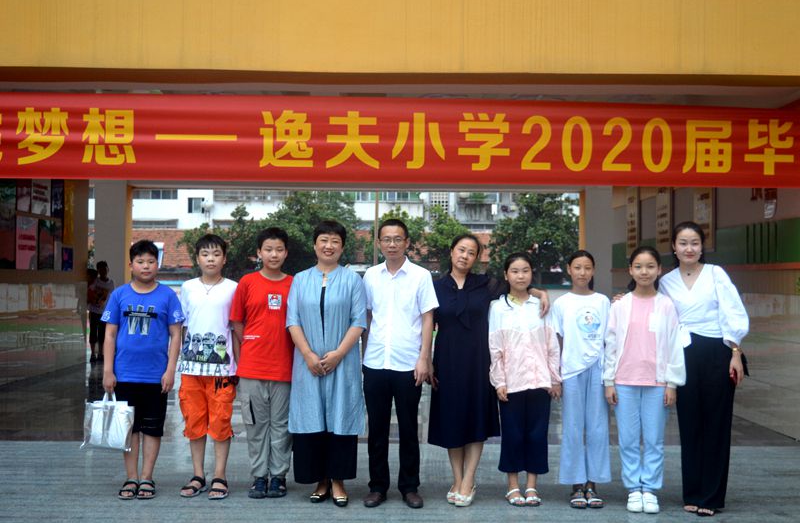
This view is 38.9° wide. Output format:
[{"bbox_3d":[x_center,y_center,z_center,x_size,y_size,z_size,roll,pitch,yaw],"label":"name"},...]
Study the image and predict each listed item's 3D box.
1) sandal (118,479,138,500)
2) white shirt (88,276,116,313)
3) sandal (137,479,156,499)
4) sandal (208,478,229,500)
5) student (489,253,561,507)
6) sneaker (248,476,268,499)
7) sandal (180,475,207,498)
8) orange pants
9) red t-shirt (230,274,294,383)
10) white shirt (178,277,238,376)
[{"bbox_3d":[-1.657,1.388,6.921,0.102,0.092,0.250,1,-1,-5],"label":"sandal"},{"bbox_3d":[-4.413,0.505,16.800,0.423,0.556,0.250,0,-1,-3],"label":"white shirt"},{"bbox_3d":[-1.548,1.389,6.939,0.102,0.092,0.250,1,-1,-10],"label":"sandal"},{"bbox_3d":[-1.107,1.394,6.960,0.105,0.092,0.250,1,-1,-6],"label":"sandal"},{"bbox_3d":[0.734,0.684,6.668,0.424,1.474,0.290,0,-1,3],"label":"student"},{"bbox_3d":[-0.863,1.359,6.834,0.100,0.103,0.260,0,-1,0],"label":"sneaker"},{"bbox_3d":[-1.260,1.362,6.864,0.097,0.090,0.250,0,-1,12],"label":"sandal"},{"bbox_3d":[-1.169,0.865,6.870,0.345,0.436,0.270,0,-1,-3],"label":"orange pants"},{"bbox_3d":[-0.796,0.397,6.850,0.451,0.662,0.270,0,-1,-3],"label":"red t-shirt"},{"bbox_3d":[-1.163,0.405,6.982,0.385,0.613,0.250,1,-1,-6],"label":"white shirt"}]

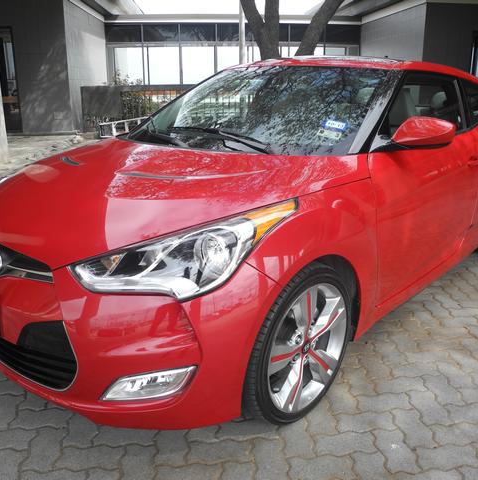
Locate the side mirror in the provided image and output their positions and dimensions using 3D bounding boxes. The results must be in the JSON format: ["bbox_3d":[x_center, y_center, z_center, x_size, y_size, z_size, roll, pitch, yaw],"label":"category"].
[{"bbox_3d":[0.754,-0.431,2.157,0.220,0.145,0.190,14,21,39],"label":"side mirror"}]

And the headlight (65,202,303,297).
[{"bbox_3d":[-0.131,0.022,1.728,0.380,0.250,0.780,14,21,39],"label":"headlight"}]

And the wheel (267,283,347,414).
[{"bbox_3d":[0.206,0.379,1.956,0.170,0.490,0.490,15,22,41],"label":"wheel"}]

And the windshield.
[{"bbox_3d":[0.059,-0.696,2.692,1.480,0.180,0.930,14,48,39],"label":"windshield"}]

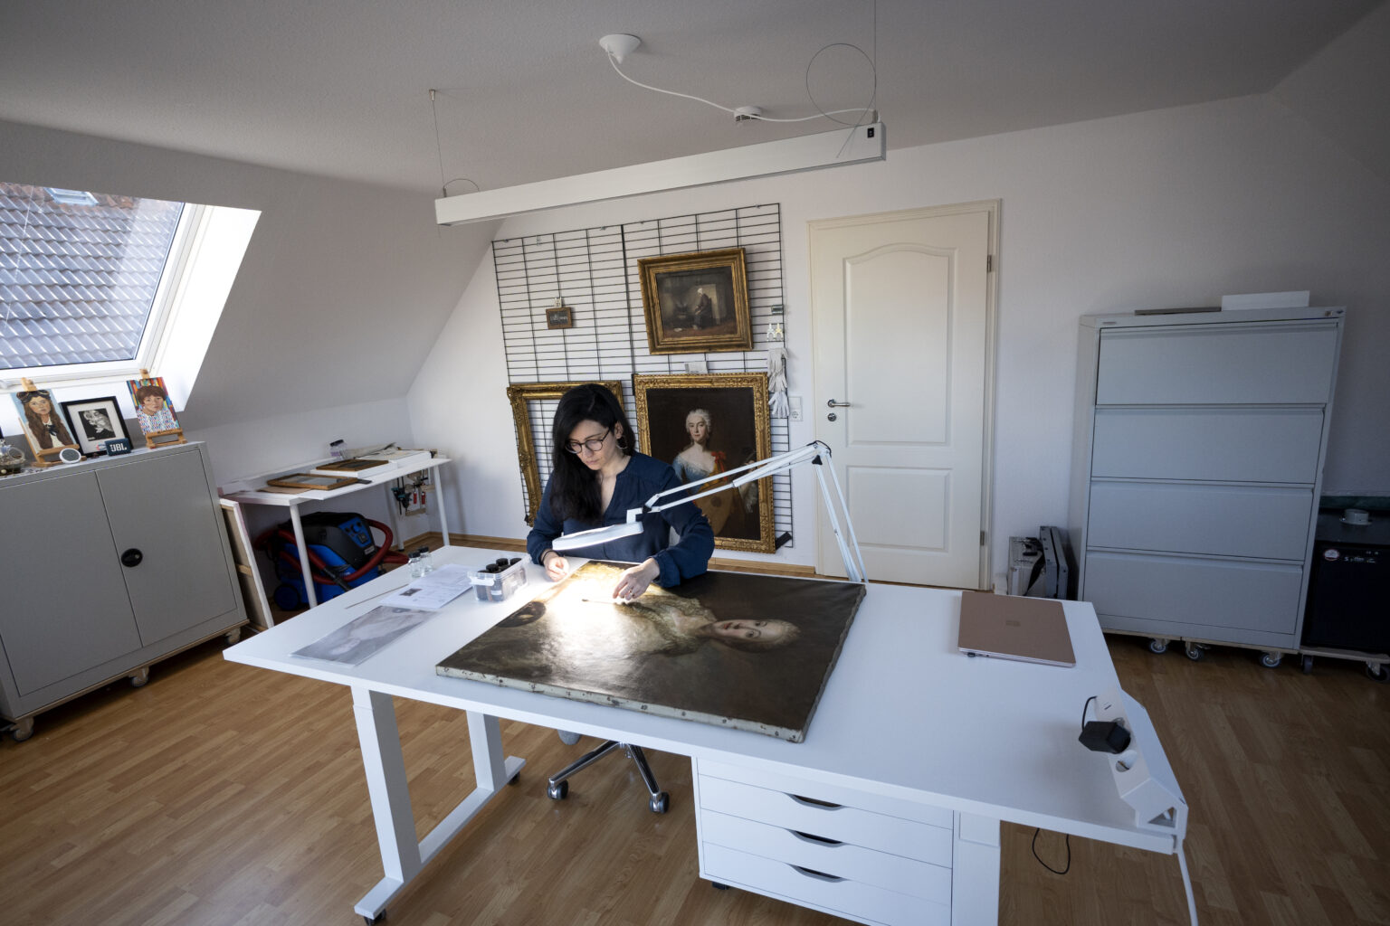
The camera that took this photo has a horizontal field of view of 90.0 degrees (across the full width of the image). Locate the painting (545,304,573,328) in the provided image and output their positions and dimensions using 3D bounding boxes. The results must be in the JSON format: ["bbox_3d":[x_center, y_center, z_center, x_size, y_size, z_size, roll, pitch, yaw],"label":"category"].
[{"bbox_3d":[-0.858,-0.929,4.471,0.186,0.124,0.022,2,14,24],"label":"painting"}]

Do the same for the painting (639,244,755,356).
[{"bbox_3d":[0.013,-0.924,4.027,0.645,0.556,0.070,2,20,24],"label":"painting"}]

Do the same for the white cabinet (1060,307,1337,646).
[{"bbox_3d":[2.134,0.029,3.043,0.790,1.360,0.500,1,14,23],"label":"white cabinet"}]

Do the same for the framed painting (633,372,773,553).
[{"bbox_3d":[0.070,-0.004,4.277,0.858,1.091,0.065,2,14,24],"label":"framed painting"}]

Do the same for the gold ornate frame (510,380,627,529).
[{"bbox_3d":[-0.785,-0.037,4.658,0.873,1.006,0.075,2,15,24],"label":"gold ornate frame"}]

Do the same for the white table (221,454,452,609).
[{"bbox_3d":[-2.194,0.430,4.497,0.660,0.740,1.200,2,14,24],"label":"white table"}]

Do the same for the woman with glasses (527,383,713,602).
[{"bbox_3d":[-0.217,0.426,2.432,0.620,1.360,0.700,2,14,24],"label":"woman with glasses"}]

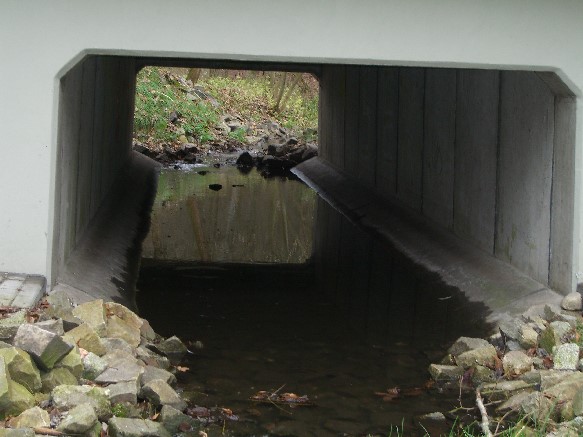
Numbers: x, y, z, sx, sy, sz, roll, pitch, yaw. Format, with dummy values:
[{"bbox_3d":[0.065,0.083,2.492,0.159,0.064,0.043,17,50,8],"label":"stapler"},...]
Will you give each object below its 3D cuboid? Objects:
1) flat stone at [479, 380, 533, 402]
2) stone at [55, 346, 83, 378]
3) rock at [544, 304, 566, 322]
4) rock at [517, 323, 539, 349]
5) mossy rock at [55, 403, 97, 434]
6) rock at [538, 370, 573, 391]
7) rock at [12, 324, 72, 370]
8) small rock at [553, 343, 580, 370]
[{"bbox_3d":[1.417,1.135,7.513,0.334,0.100,0.267,3,7,11],"label":"flat stone"},{"bbox_3d":[-1.388,0.896,7.125,0.181,0.168,0.181,1,7,-11],"label":"stone"},{"bbox_3d":[2.140,0.770,9.280,0.169,0.105,0.185,4,7,13],"label":"rock"},{"bbox_3d":[1.724,0.855,8.366,0.160,0.170,0.160,1,7,0],"label":"rock"},{"bbox_3d":[-1.157,1.081,6.188,0.214,0.123,0.214,-2,8,-30],"label":"mossy rock"},{"bbox_3d":[1.607,0.986,6.969,0.220,0.120,0.190,1,7,0],"label":"rock"},{"bbox_3d":[-1.515,0.785,6.965,0.275,0.205,0.343,8,9,42],"label":"rock"},{"bbox_3d":[1.860,0.933,7.745,0.179,0.147,0.161,4,7,14],"label":"small rock"}]

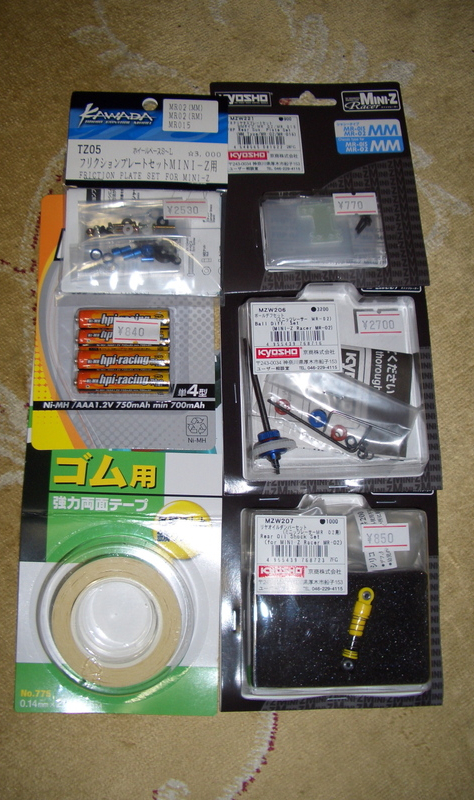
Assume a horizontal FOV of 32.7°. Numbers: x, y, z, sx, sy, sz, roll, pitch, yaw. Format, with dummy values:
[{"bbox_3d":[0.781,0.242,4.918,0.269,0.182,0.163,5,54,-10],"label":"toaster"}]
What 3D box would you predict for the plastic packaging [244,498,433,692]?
[{"bbox_3d":[0.045,0.088,0.367,0.084,0.018,0.091,2,79,-5],"label":"plastic packaging"}]

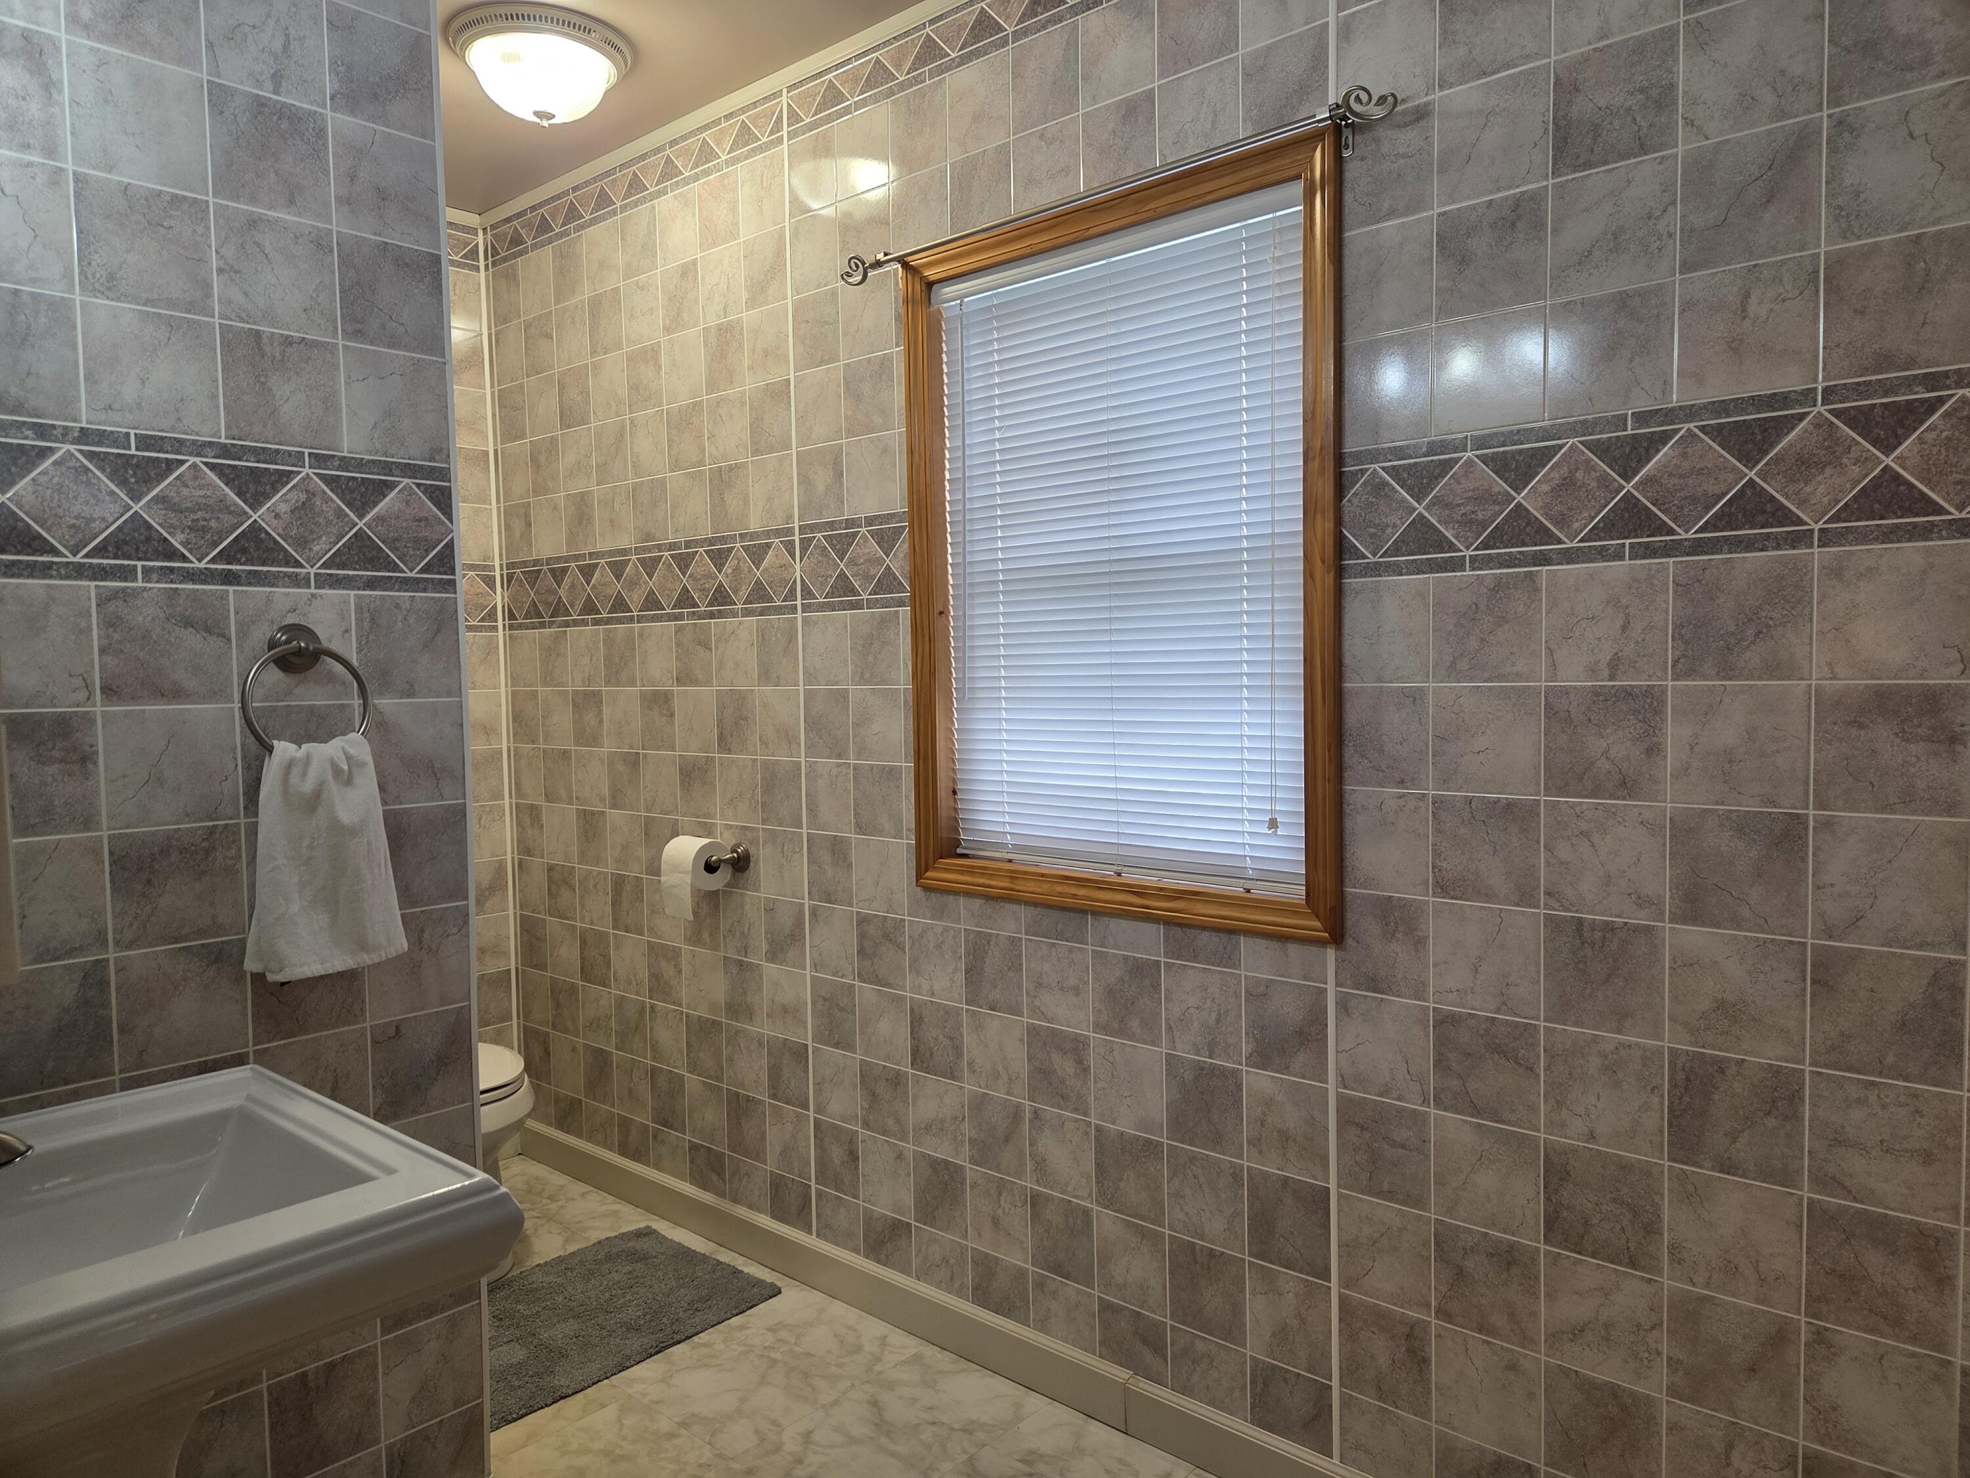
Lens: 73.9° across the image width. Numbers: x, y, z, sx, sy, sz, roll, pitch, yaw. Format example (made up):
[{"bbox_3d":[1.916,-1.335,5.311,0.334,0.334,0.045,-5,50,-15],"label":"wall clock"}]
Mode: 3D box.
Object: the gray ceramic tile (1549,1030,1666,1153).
[{"bbox_3d":[0.813,0.463,1.718,0.150,0.150,0.010,2,4,42],"label":"gray ceramic tile"}]

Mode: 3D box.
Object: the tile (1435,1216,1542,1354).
[{"bbox_3d":[0.702,0.762,1.829,0.150,0.150,0.010,2,4,42],"label":"tile"}]

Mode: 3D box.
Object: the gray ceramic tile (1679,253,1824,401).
[{"bbox_3d":[0.907,-0.486,1.559,0.150,0.149,0.010,2,4,42],"label":"gray ceramic tile"}]

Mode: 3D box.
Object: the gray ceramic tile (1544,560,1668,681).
[{"bbox_3d":[0.798,-0.148,1.679,0.150,0.150,0.010,2,4,42],"label":"gray ceramic tile"}]

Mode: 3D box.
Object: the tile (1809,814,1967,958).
[{"bbox_3d":[1.034,0.164,1.496,0.150,0.150,0.010,2,4,42],"label":"tile"}]

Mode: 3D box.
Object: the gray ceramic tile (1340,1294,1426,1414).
[{"bbox_3d":[0.596,0.913,1.945,0.147,0.151,0.010,2,4,42],"label":"gray ceramic tile"}]

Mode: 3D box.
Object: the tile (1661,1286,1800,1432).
[{"bbox_3d":[0.930,0.771,1.630,0.150,0.151,0.010,2,4,42],"label":"tile"}]

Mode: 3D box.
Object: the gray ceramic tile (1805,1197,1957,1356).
[{"bbox_3d":[1.037,0.620,1.514,0.150,0.150,0.010,2,4,42],"label":"gray ceramic tile"}]

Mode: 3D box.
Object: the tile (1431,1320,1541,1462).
[{"bbox_3d":[0.705,0.914,1.837,0.150,0.150,0.010,2,4,42],"label":"tile"}]

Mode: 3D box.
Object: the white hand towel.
[{"bbox_3d":[-0.889,0.154,1.759,0.075,0.318,0.212,2,4,42],"label":"white hand towel"}]

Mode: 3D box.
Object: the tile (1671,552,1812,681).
[{"bbox_3d":[0.914,-0.144,1.580,0.152,0.153,0.010,2,4,42],"label":"tile"}]

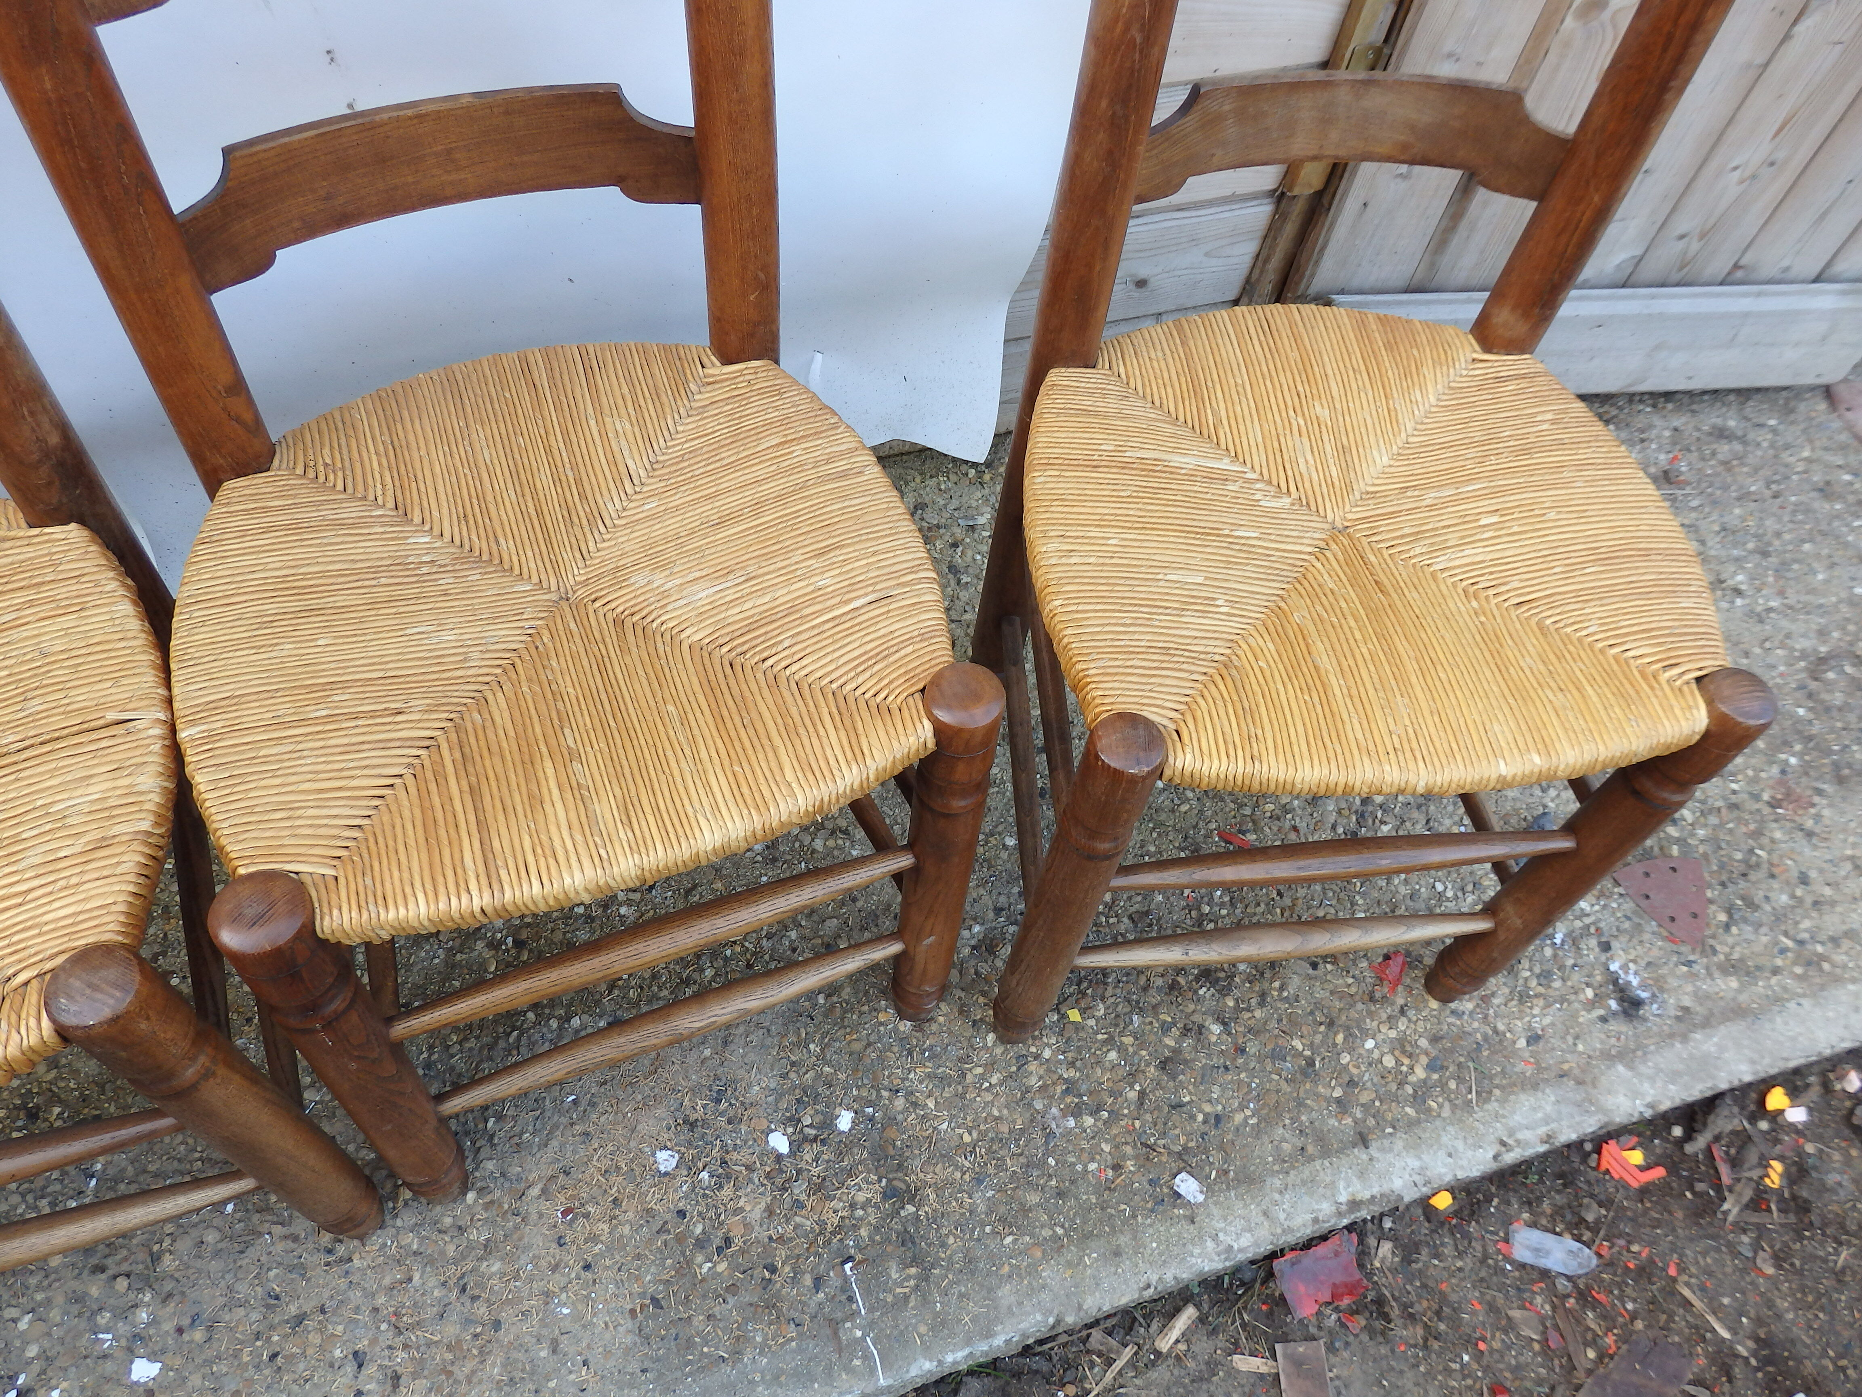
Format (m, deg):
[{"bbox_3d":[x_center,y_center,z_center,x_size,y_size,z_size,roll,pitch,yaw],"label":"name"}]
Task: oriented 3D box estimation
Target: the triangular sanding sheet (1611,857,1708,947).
[{"bbox_3d":[0.675,0.173,1.244,0.087,0.004,0.097,24,56,11],"label":"triangular sanding sheet"}]

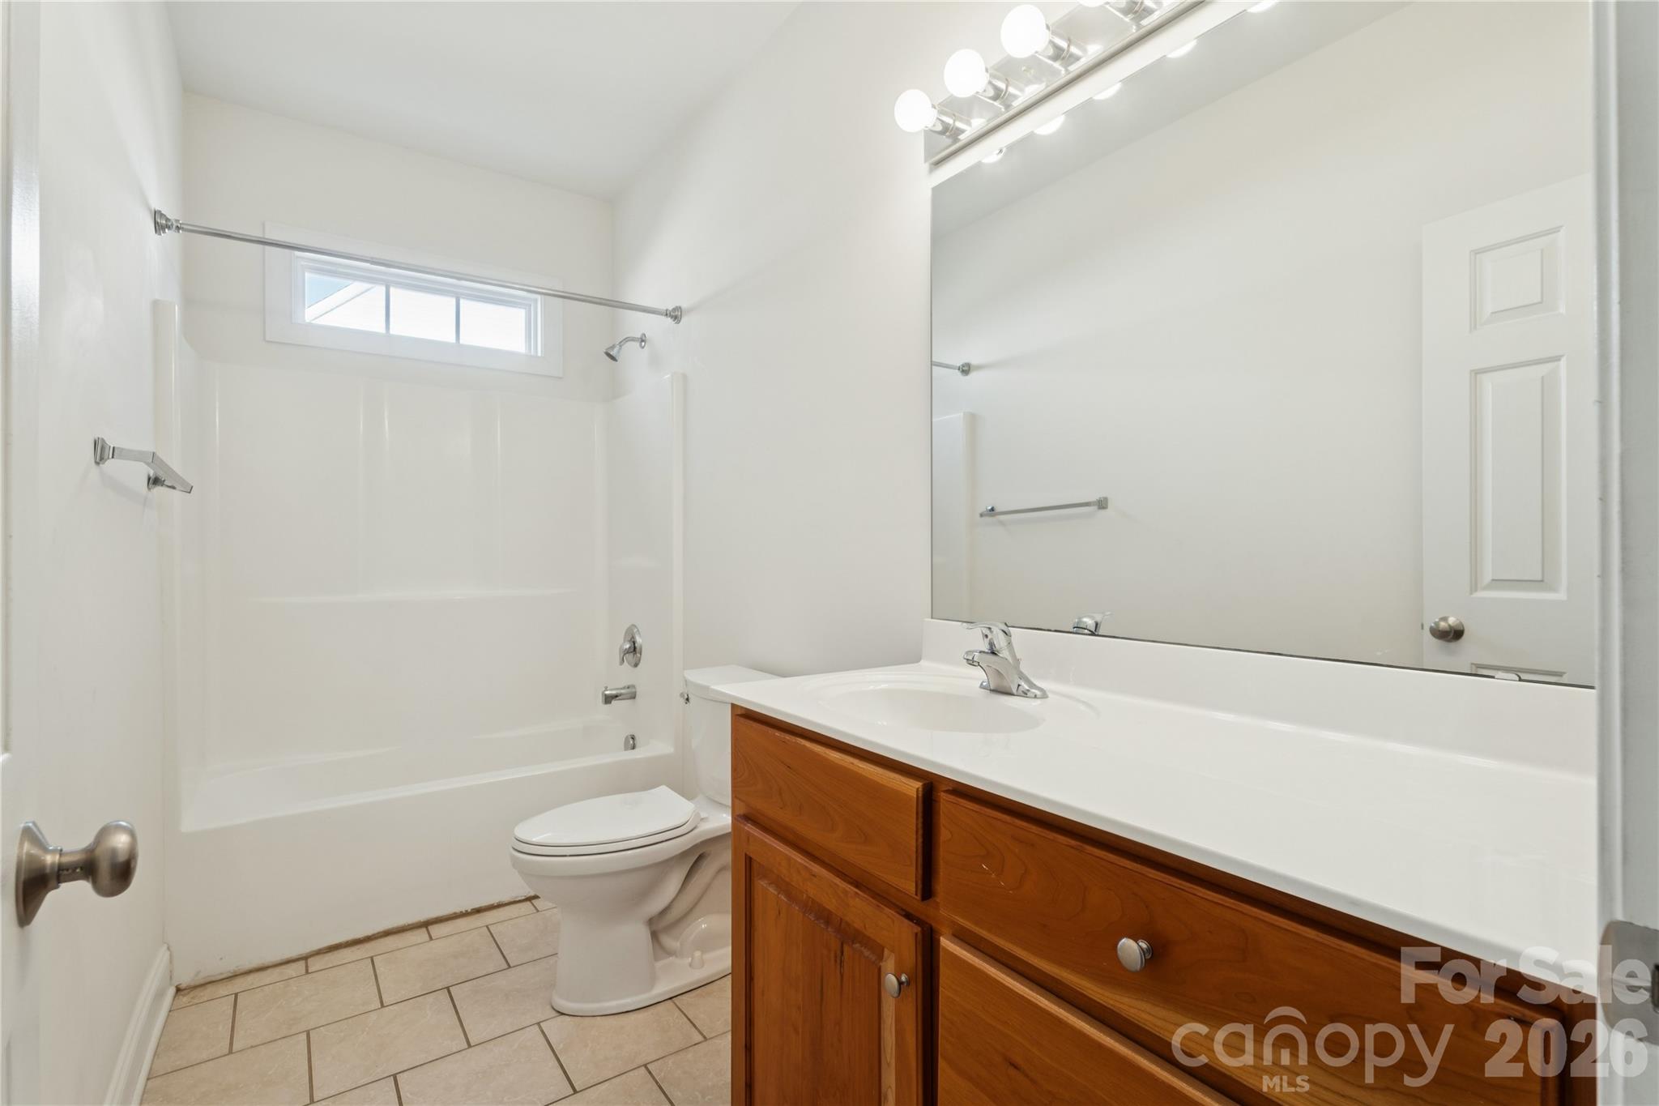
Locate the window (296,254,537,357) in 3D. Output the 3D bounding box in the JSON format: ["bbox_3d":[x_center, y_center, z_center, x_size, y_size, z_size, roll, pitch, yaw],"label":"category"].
[{"bbox_3d":[-1.704,-1.024,3.108,0.890,0.280,0.080,0,0,-34],"label":"window"}]

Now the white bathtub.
[{"bbox_3d":[-1.406,0.970,2.739,1.510,0.430,0.780,0,0,-35],"label":"white bathtub"}]

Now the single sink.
[{"bbox_3d":[0.189,0.324,1.317,0.400,0.140,0.540,0,0,-35],"label":"single sink"}]

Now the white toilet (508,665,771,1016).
[{"bbox_3d":[-0.489,0.785,2.093,0.730,0.800,0.460,0,0,-35],"label":"white toilet"}]

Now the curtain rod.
[{"bbox_3d":[-1.202,-0.909,2.433,1.528,0.065,0.065,-1,1,-35],"label":"curtain rod"}]

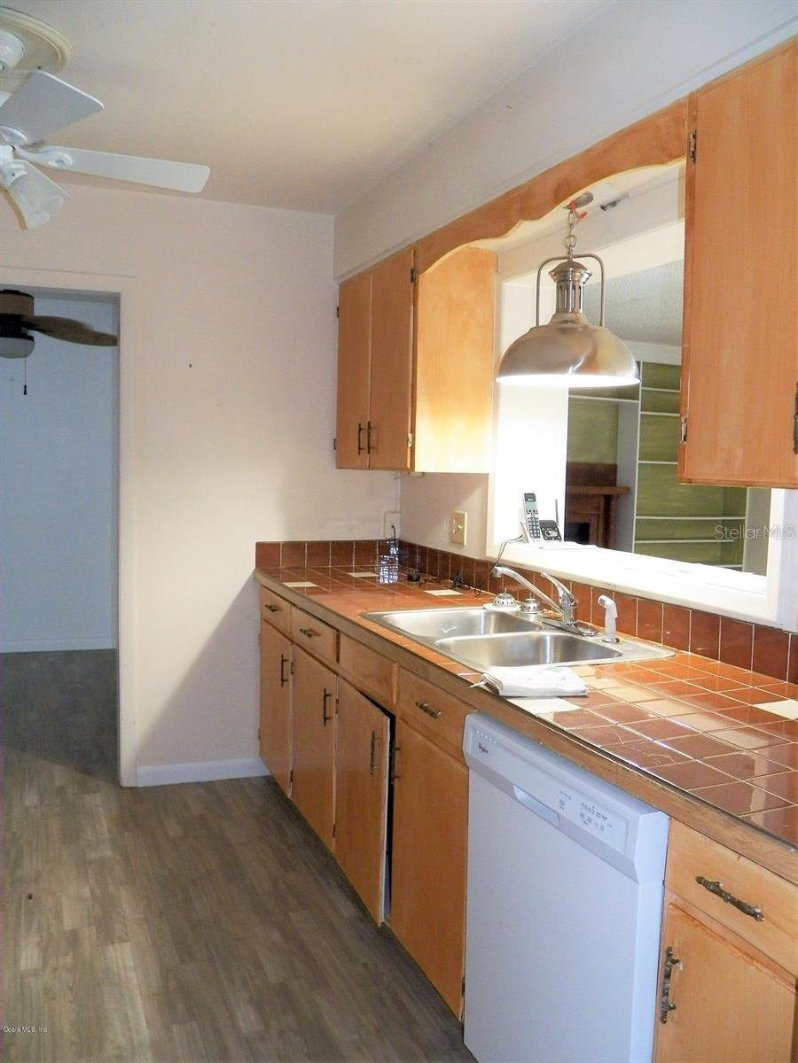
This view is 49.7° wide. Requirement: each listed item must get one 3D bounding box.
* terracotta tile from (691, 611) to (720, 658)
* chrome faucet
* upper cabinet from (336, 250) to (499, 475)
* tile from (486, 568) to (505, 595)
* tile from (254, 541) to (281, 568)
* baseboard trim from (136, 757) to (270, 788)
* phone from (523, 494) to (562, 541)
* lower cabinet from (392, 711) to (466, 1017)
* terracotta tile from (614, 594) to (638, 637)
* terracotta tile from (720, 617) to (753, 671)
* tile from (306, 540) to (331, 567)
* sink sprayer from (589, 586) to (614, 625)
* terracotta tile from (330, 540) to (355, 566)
[{"bbox_3d":[0.789,0.268,2.211,0.010,0.112,0.106,-1,5,-23],"label":"terracotta tile"},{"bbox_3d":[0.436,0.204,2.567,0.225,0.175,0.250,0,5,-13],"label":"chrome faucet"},{"bbox_3d":[0.031,-0.645,3.423,0.314,0.799,0.814,-1,5,-24],"label":"upper cabinet"},{"bbox_3d":[0.366,0.179,3.190,0.010,0.112,0.106,-1,5,-23],"label":"tile"},{"bbox_3d":[-0.560,0.106,3.687,0.109,0.110,0.010,-1,5,-24],"label":"tile"},{"bbox_3d":[-0.845,1.053,3.781,0.590,0.086,0.014,-1,5,-23],"label":"baseboard trim"},{"bbox_3d":[0.541,-0.051,3.250,0.137,0.178,0.110,0,5,-12],"label":"phone"},{"bbox_3d":[0.309,0.818,2.283,0.526,0.594,0.426,-1,5,-24],"label":"lower cabinet"},{"bbox_3d":[0.662,0.241,2.504,0.010,0.112,0.106,-1,5,-23],"label":"terracotta tile"},{"bbox_3d":[0.831,0.277,2.113,0.010,0.112,0.106,-1,5,-23],"label":"terracotta tile"},{"bbox_3d":[-0.355,0.101,3.776,0.109,0.110,0.010,-1,5,-24],"label":"tile"},{"bbox_3d":[0.582,0.239,2.411,0.070,0.133,0.045,-1,5,-18],"label":"sink sprayer"},{"bbox_3d":[-0.257,0.105,3.949,0.108,0.114,0.010,-1,5,-23],"label":"terracotta tile"}]

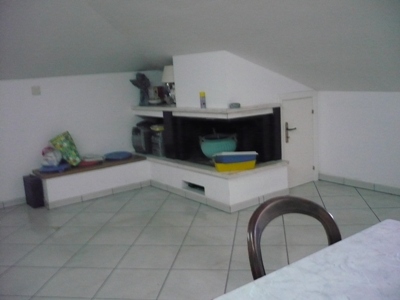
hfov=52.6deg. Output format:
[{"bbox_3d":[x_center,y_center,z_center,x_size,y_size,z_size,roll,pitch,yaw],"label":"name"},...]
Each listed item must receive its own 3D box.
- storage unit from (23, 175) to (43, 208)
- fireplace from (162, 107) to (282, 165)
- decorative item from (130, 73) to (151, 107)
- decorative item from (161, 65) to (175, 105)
[{"bbox_3d":[-1.971,0.480,4.783,0.125,0.344,0.305,-11,13,-35],"label":"storage unit"},{"bbox_3d":[0.229,-0.195,4.853,0.787,0.611,1.264,-11,13,-35],"label":"fireplace"},{"bbox_3d":[-0.825,-0.819,5.472,0.267,0.443,0.181,-5,10,-8],"label":"decorative item"},{"bbox_3d":[-0.386,-0.843,5.257,0.241,0.507,0.241,-4,10,1],"label":"decorative item"}]

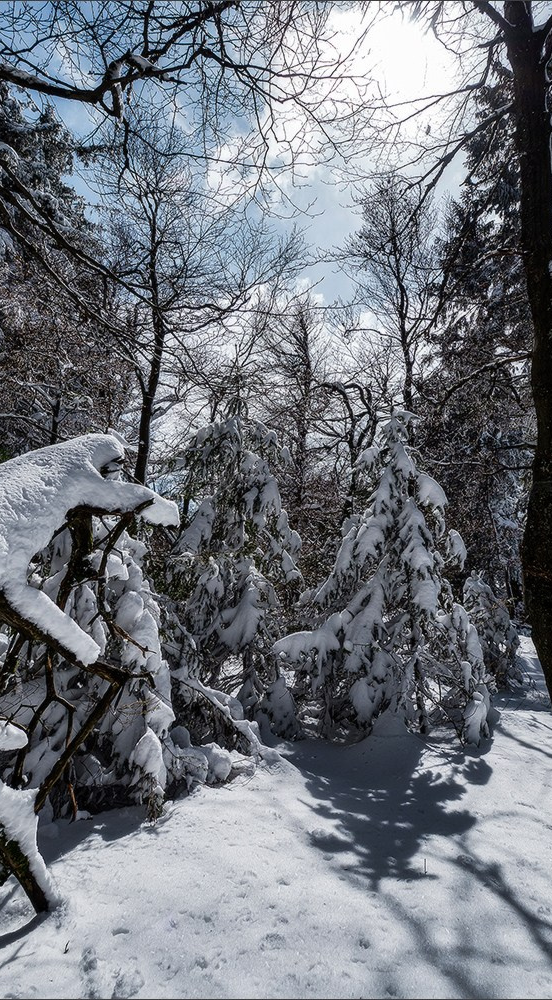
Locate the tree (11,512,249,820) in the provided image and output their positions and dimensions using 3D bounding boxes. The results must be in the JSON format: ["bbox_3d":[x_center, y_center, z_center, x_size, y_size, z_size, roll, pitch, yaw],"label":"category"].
[{"bbox_3d":[-1.261,1.165,4.497,1.950,2.390,1.750,0,-9,0],"label":"tree"}]

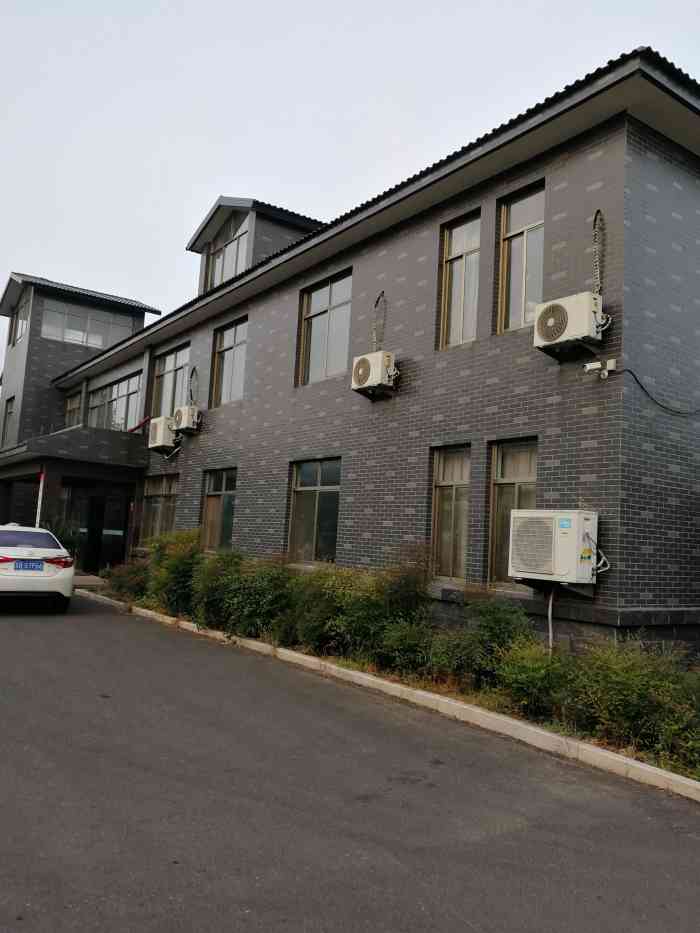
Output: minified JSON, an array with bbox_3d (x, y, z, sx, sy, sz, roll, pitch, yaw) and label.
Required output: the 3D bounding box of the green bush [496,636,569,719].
[{"bbox_3d":[1.668,1.928,6.650,0.700,0.740,0.700,7,-7,-35],"label":"green bush"}]

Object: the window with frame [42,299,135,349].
[{"bbox_3d":[-10.771,-5.695,29.831,3.671,1.596,0.120,7,-7,-35],"label":"window with frame"}]

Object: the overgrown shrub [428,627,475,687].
[{"bbox_3d":[1.081,2.023,7.750,0.550,0.640,0.550,7,-7,-35],"label":"overgrown shrub"}]

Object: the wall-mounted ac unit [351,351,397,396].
[{"bbox_3d":[0.385,-1.523,11.756,0.250,0.539,0.789,7,-7,-35],"label":"wall-mounted ac unit"}]

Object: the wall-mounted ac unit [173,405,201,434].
[{"bbox_3d":[-3.948,-1.145,17.573,0.250,0.520,0.800,7,-7,-35],"label":"wall-mounted ac unit"}]

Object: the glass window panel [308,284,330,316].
[{"bbox_3d":[-0.584,-3.108,13.794,0.040,0.538,0.764,7,-7,-35],"label":"glass window panel"}]

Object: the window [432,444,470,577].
[{"bbox_3d":[1.518,0.675,10.495,0.150,1.931,0.847,7,-7,-35],"label":"window"}]

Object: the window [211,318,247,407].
[{"bbox_3d":[-2.759,-2.341,16.679,0.120,1.880,1.606,7,-7,-35],"label":"window"}]

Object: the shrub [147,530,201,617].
[{"bbox_3d":[-3.298,1.999,13.600,1.080,1.500,1.080,7,-7,-35],"label":"shrub"}]

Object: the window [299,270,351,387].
[{"bbox_3d":[-0.414,-2.556,13.779,0.150,1.960,1.788,7,-7,-35],"label":"window"}]

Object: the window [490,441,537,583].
[{"bbox_3d":[2.082,0.574,9.300,0.120,1.850,0.793,7,-7,-35],"label":"window"}]

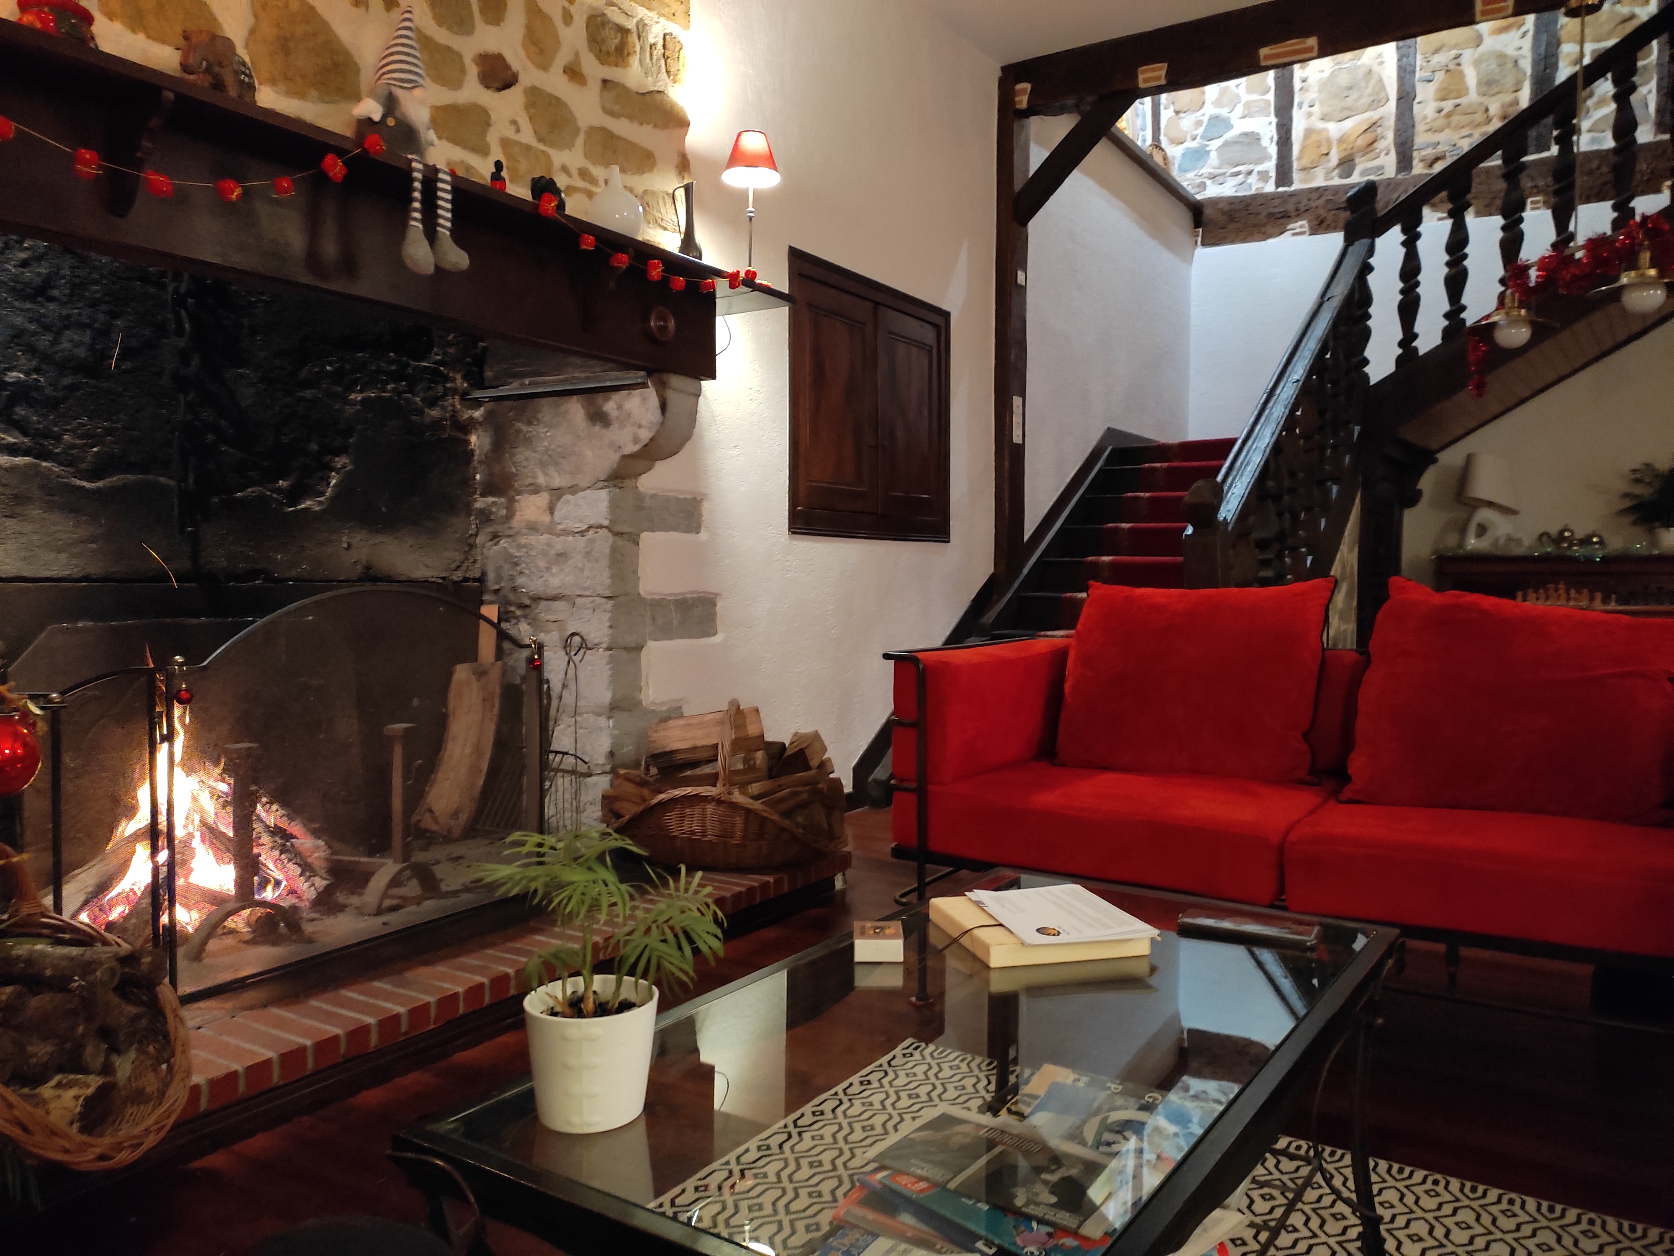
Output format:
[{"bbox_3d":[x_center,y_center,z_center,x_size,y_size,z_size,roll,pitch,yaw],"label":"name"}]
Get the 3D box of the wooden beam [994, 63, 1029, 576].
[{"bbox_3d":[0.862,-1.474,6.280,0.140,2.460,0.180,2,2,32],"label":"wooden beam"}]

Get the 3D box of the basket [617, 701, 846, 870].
[{"bbox_3d":[-0.312,0.446,3.756,0.660,0.450,0.440,1,2,10],"label":"basket"}]

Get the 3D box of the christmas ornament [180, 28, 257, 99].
[{"bbox_3d":[-1.194,-1.079,2.424,0.085,0.120,0.125,1,2,23],"label":"christmas ornament"}]

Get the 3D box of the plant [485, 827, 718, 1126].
[{"bbox_3d":[-0.237,0.339,1.243,0.235,0.295,0.225,0,2,-11],"label":"plant"}]

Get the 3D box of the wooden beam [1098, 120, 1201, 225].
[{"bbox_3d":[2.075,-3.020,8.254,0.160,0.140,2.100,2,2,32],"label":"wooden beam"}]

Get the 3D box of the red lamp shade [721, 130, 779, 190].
[{"bbox_3d":[-0.276,-1.508,4.015,0.187,0.146,0.187,0,2,0],"label":"red lamp shade"}]

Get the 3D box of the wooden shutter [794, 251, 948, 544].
[{"bbox_3d":[0.166,-0.904,5.258,0.060,1.065,1.335,2,2,32],"label":"wooden shutter"}]

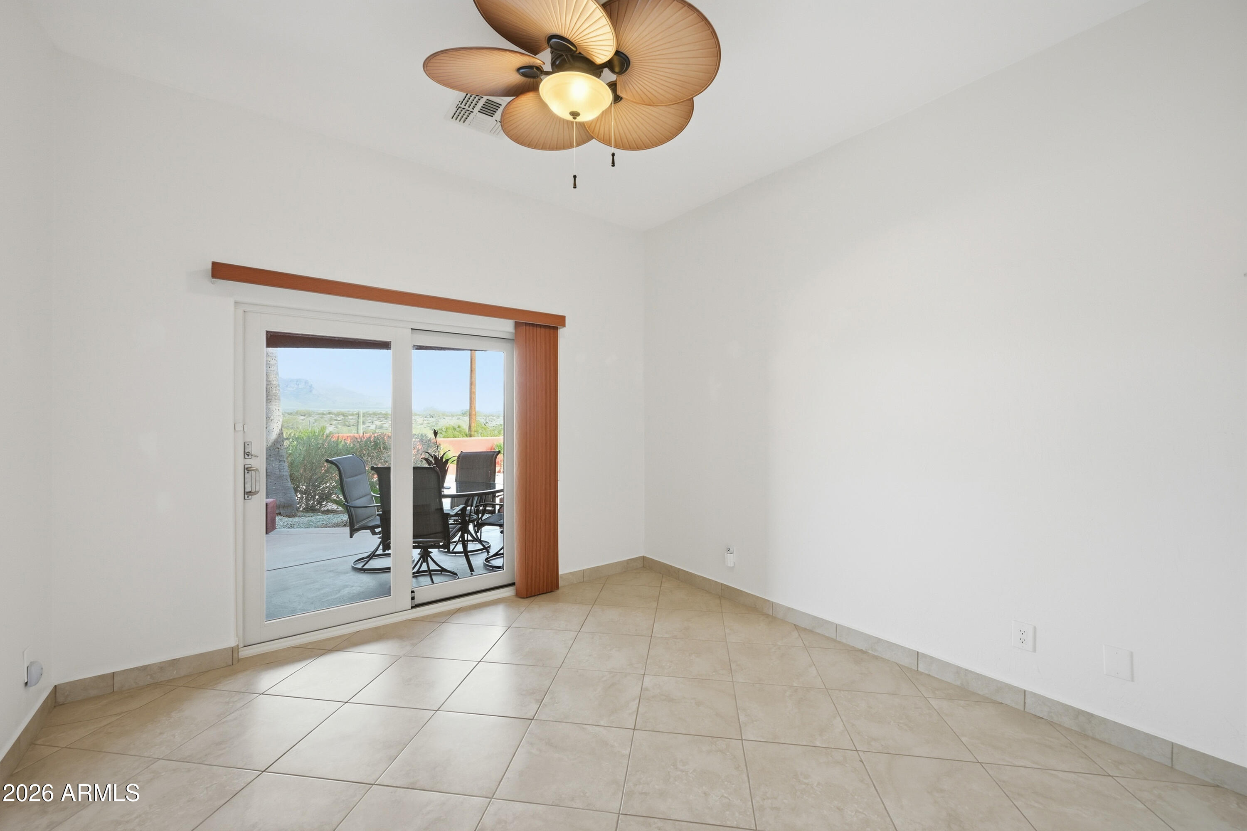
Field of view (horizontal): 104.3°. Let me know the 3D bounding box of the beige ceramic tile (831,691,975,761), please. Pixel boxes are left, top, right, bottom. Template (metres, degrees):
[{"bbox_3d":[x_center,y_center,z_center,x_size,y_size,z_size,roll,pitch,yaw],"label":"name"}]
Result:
[{"bbox_3d":[1.215,1.382,2.179,0.454,0.010,0.454,0,-1,8],"label":"beige ceramic tile"}]

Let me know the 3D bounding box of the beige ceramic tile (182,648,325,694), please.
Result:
[{"bbox_3d":[-1.968,1.376,2.635,0.456,0.012,0.456,0,0,8],"label":"beige ceramic tile"}]

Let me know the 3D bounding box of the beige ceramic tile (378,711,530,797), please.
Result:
[{"bbox_3d":[-0.663,1.369,1.981,0.454,0.010,0.454,0,-1,8],"label":"beige ceramic tile"}]

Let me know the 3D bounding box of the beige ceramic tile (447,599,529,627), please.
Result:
[{"bbox_3d":[-0.930,1.387,3.418,0.456,0.012,0.456,0,0,8],"label":"beige ceramic tile"}]

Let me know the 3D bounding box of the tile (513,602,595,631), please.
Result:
[{"bbox_3d":[-0.472,1.386,3.346,0.457,0.010,0.457,0,-1,8],"label":"tile"}]

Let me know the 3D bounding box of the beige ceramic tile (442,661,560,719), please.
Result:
[{"bbox_3d":[-0.599,1.376,2.437,0.457,0.010,0.457,0,-1,8],"label":"beige ceramic tile"}]

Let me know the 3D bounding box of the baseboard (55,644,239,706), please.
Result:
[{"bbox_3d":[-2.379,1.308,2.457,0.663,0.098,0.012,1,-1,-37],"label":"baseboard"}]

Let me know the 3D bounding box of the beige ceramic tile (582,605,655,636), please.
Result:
[{"bbox_3d":[-0.018,1.386,3.278,0.454,0.010,0.454,0,-1,8],"label":"beige ceramic tile"}]

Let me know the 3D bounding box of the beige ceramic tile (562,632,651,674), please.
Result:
[{"bbox_3d":[-0.081,1.383,2.828,0.457,0.010,0.457,0,-1,8],"label":"beige ceramic tile"}]

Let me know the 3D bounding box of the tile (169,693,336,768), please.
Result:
[{"bbox_3d":[-1.576,1.374,2.115,0.456,0.012,0.456,0,0,8],"label":"tile"}]

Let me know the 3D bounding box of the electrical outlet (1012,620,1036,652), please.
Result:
[{"bbox_3d":[1.881,1.036,2.273,0.007,0.120,0.081,1,-1,-37],"label":"electrical outlet"}]

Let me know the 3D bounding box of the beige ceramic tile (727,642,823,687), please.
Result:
[{"bbox_3d":[0.829,1.389,2.709,0.456,0.012,0.456,0,0,8],"label":"beige ceramic tile"}]

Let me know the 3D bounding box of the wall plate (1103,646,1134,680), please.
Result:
[{"bbox_3d":[2.069,1.034,2.024,0.007,0.121,0.082,1,-1,-37],"label":"wall plate"}]

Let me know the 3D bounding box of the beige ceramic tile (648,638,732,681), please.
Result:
[{"bbox_3d":[0.373,1.385,2.764,0.457,0.010,0.457,0,-1,8],"label":"beige ceramic tile"}]

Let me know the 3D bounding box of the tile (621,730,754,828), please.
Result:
[{"bbox_3d":[0.246,1.374,1.855,0.457,0.010,0.457,0,-1,8],"label":"tile"}]

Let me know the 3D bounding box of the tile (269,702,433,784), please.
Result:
[{"bbox_3d":[-1.121,1.375,2.052,0.456,0.012,0.456,0,0,8],"label":"tile"}]

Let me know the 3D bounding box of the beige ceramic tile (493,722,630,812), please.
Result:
[{"bbox_3d":[-0.209,1.372,1.919,0.457,0.010,0.457,0,-1,8],"label":"beige ceramic tile"}]

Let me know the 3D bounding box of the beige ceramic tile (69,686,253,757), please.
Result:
[{"bbox_3d":[-2.027,1.364,2.174,0.457,0.010,0.457,0,-1,8],"label":"beige ceramic tile"}]

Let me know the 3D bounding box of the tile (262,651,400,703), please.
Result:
[{"bbox_3d":[-1.513,1.378,2.571,0.456,0.012,0.456,0,0,8],"label":"tile"}]

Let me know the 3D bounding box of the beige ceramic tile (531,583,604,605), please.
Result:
[{"bbox_3d":[-0.411,1.393,3.811,0.456,0.012,0.456,0,0,8],"label":"beige ceramic tile"}]

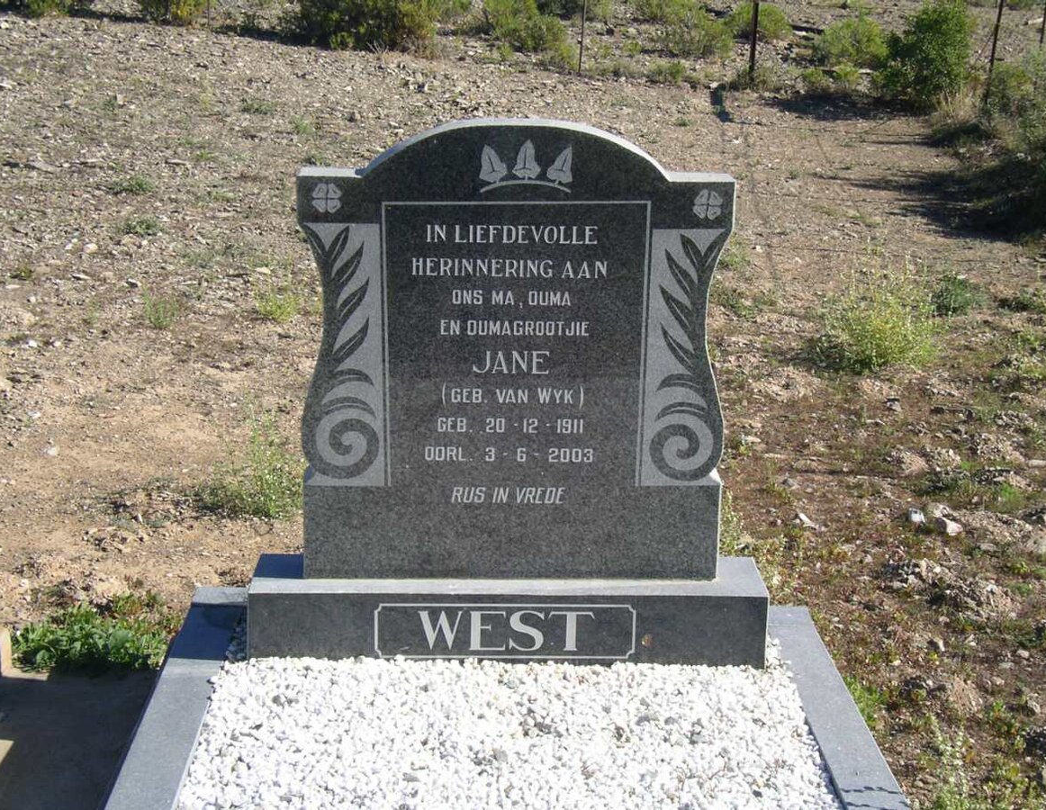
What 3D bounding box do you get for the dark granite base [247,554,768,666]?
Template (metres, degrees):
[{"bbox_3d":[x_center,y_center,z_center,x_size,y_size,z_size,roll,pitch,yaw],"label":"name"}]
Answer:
[{"bbox_3d":[-0.026,0.368,3.152,0.890,0.142,0.198,1,15,-2],"label":"dark granite base"}]

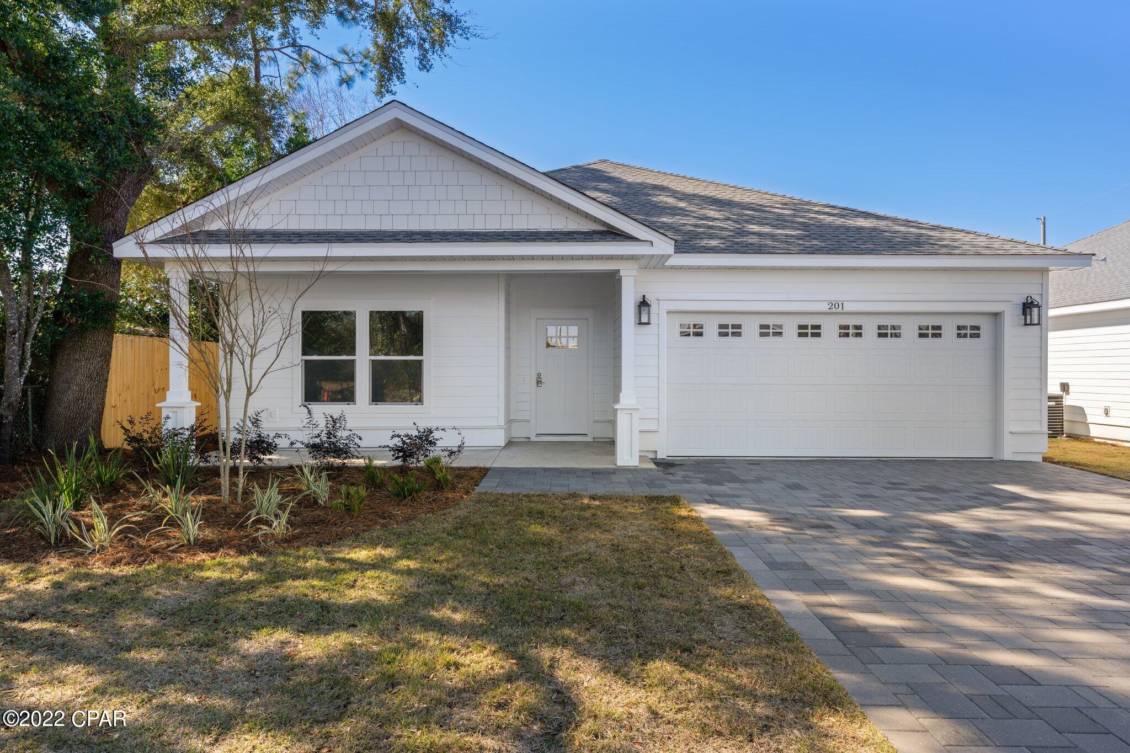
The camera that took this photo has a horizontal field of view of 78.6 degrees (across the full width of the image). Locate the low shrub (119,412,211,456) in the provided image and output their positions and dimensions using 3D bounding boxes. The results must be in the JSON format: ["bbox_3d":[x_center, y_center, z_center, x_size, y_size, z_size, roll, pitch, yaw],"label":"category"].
[{"bbox_3d":[-5.050,0.817,8.750,1.140,0.690,0.950,0,0,0],"label":"low shrub"}]

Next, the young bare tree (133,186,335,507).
[{"bbox_3d":[-3.240,-0.288,6.800,1.900,3.040,1.750,0,0,0],"label":"young bare tree"}]

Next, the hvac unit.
[{"bbox_3d":[9.970,0.828,14.750,0.840,0.910,0.840,0,0,0],"label":"hvac unit"}]

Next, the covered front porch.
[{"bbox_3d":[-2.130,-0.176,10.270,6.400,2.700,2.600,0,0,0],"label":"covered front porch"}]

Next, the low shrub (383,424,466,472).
[{"bbox_3d":[-1.780,0.896,8.680,1.020,0.600,0.880,0,0,0],"label":"low shrub"}]

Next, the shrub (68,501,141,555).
[{"bbox_3d":[-3.400,1.073,5.120,0.520,0.380,0.500,0,0,0],"label":"shrub"}]

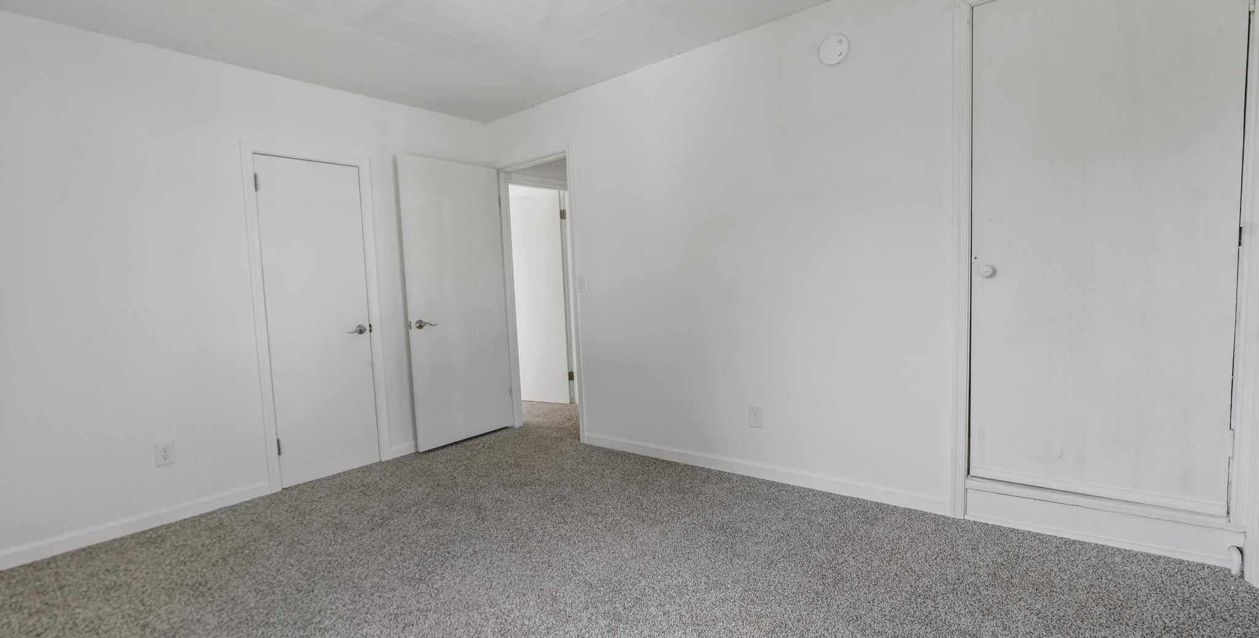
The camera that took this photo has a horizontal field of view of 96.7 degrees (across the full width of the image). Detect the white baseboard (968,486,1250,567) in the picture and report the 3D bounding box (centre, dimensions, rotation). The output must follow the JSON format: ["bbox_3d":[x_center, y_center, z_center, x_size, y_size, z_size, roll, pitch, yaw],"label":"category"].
[{"bbox_3d":[1.892,0.857,2.304,0.872,0.147,0.020,1,5,39],"label":"white baseboard"}]

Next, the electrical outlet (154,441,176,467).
[{"bbox_3d":[-2.353,0.684,2.838,0.012,0.117,0.075,1,5,40],"label":"electrical outlet"}]

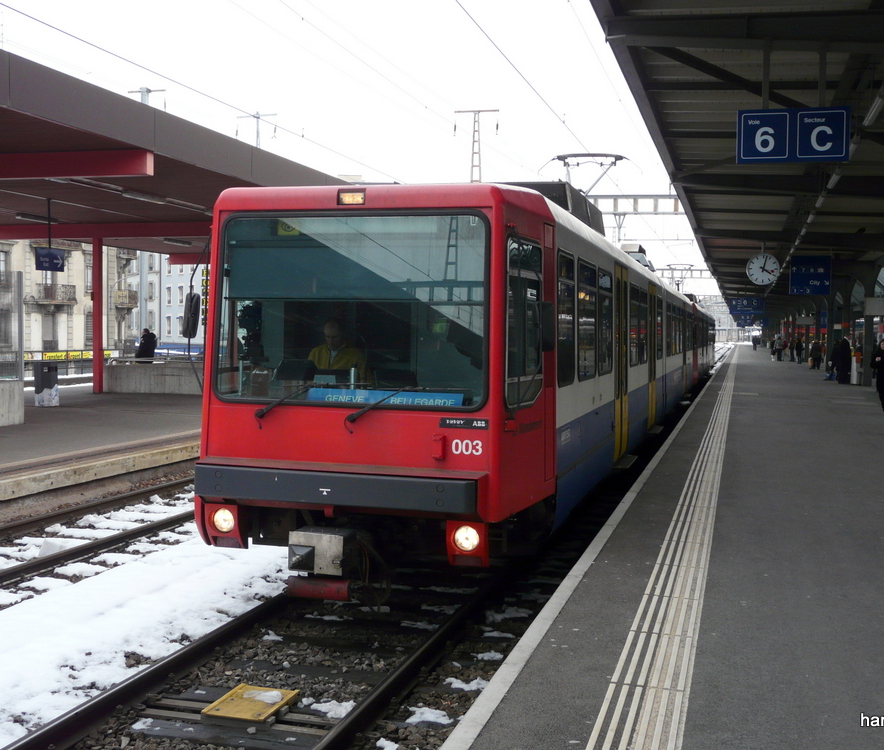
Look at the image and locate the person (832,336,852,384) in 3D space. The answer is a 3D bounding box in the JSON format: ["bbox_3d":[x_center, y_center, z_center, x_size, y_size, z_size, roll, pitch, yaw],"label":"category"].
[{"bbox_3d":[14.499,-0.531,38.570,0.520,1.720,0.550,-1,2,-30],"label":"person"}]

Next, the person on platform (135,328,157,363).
[{"bbox_3d":[-9.162,-0.557,33.030,0.480,1.740,0.520,1,2,24],"label":"person on platform"}]

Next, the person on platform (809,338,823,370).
[{"bbox_3d":[20.449,-1.098,58.471,0.600,1.660,0.450,1,2,12],"label":"person on platform"}]

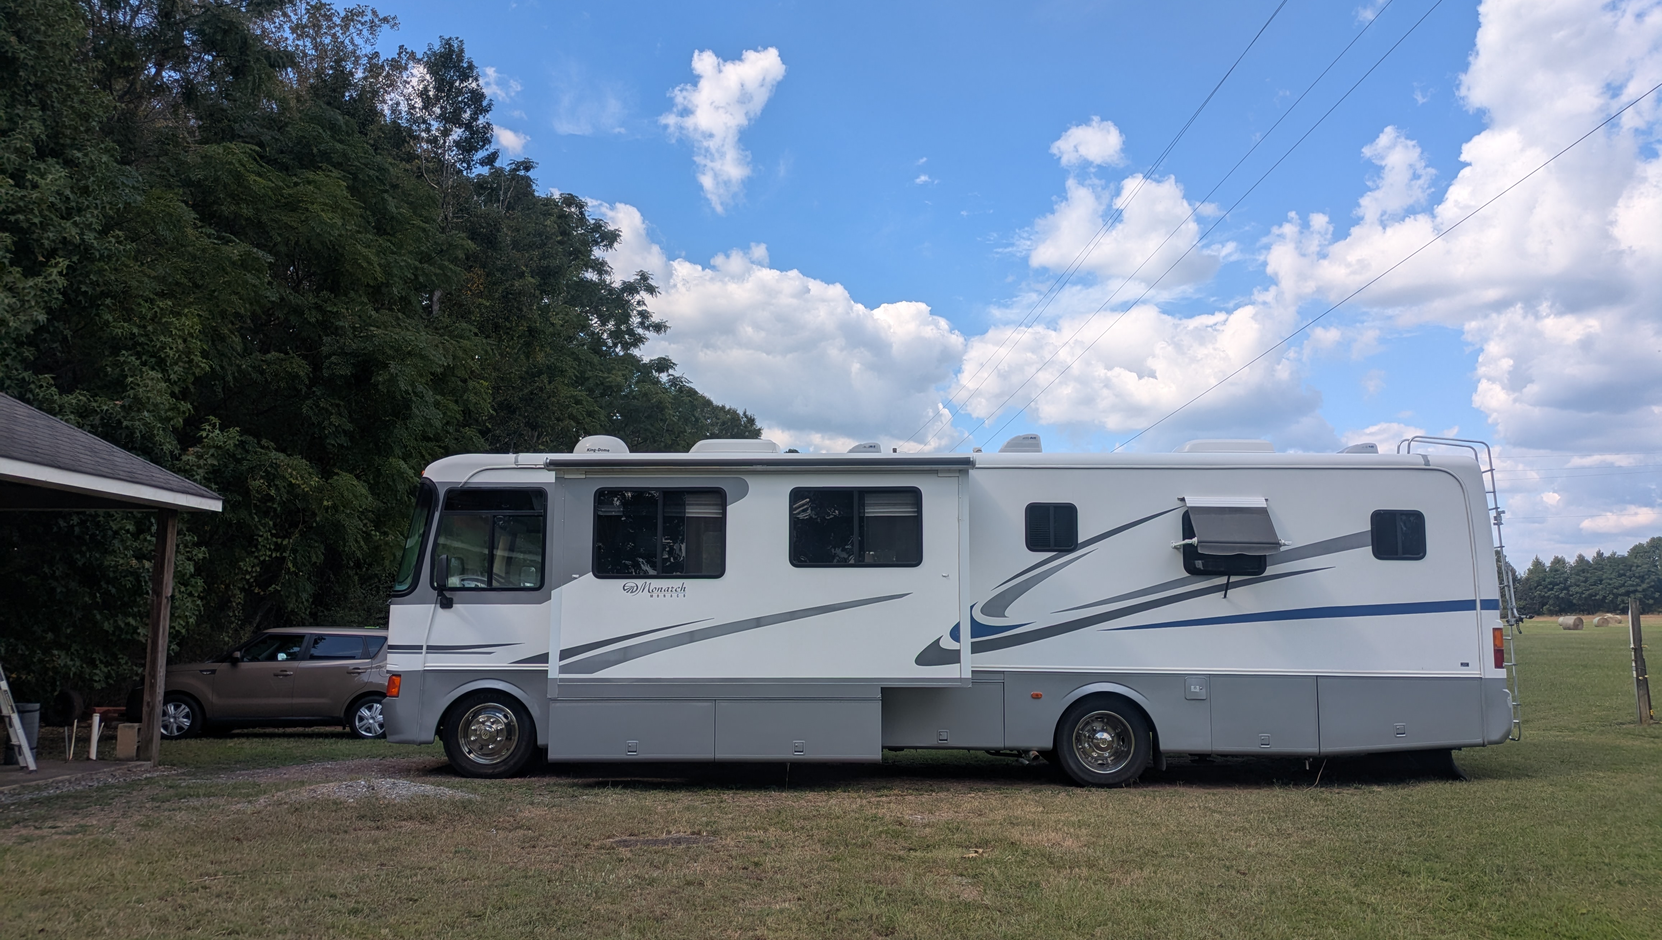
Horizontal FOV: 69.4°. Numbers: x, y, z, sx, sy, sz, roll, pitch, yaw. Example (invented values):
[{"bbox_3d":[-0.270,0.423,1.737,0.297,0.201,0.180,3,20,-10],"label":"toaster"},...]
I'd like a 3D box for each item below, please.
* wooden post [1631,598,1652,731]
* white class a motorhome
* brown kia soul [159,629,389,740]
[{"bbox_3d":[12.181,2.882,18.155,0.190,1.925,0.180,0,-7,0],"label":"wooden post"},{"bbox_3d":[1.062,1.415,12.893,11.402,3.630,3.150,0,-7,2],"label":"white class a motorhome"},{"bbox_3d":[-7.981,3.102,17.592,4.140,1.600,1.800,2,-7,-13],"label":"brown kia soul"}]

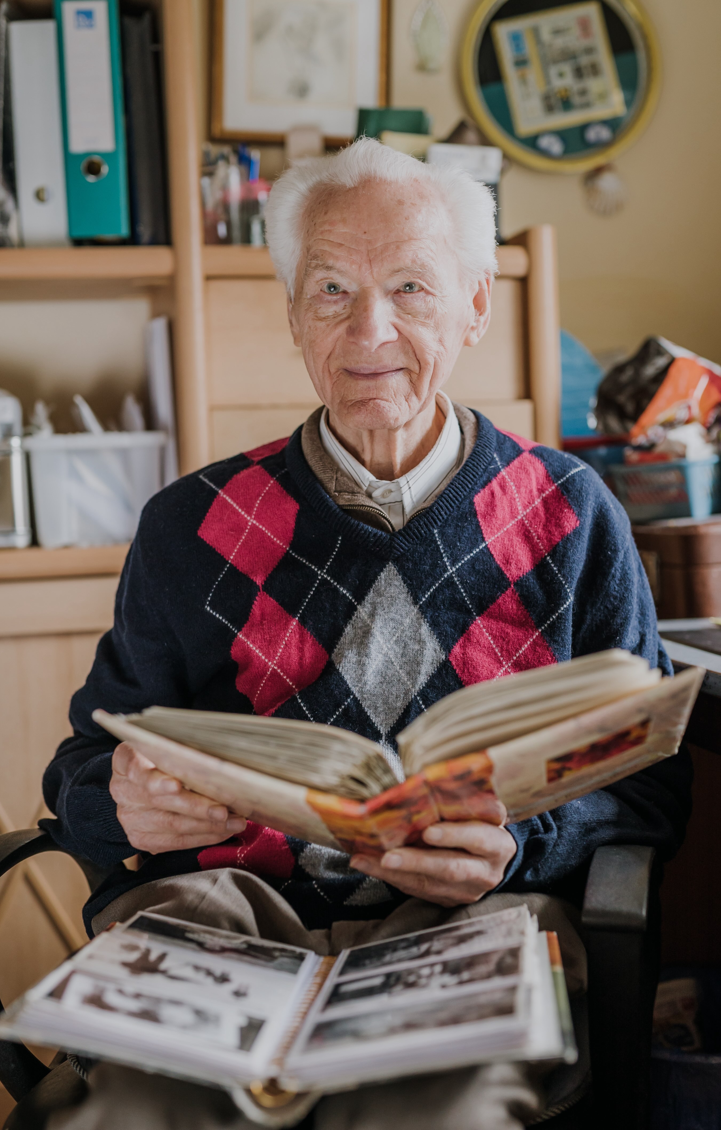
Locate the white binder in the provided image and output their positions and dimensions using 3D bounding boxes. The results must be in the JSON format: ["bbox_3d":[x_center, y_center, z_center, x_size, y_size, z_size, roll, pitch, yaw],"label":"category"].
[{"bbox_3d":[-0.462,-0.596,2.315,0.066,0.315,0.283,-4,-1,-6],"label":"white binder"}]

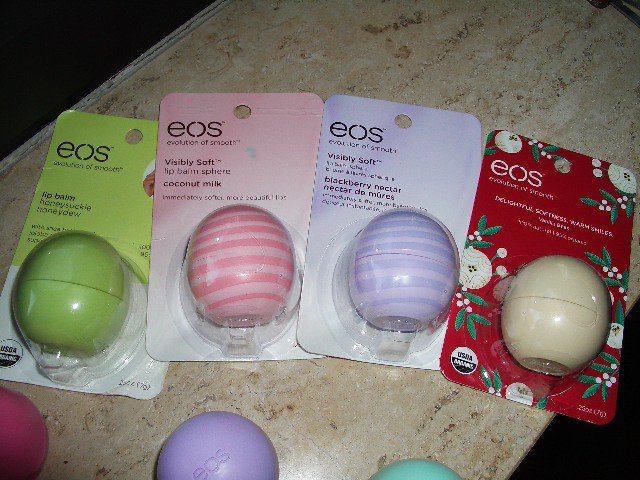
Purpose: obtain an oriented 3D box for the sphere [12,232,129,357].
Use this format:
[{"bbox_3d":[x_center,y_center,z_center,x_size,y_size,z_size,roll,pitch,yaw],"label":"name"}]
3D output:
[{"bbox_3d":[-0.091,0.019,0.238,0.038,0.038,0.045,9,71,-1],"label":"sphere"}]

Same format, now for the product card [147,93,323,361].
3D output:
[{"bbox_3d":[-0.032,-0.016,0.253,0.071,0.042,0.118,0,71,-5],"label":"product card"}]

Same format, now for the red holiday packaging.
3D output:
[{"bbox_3d":[0.098,0.005,0.257,0.071,0.042,0.118,16,71,1],"label":"red holiday packaging"}]

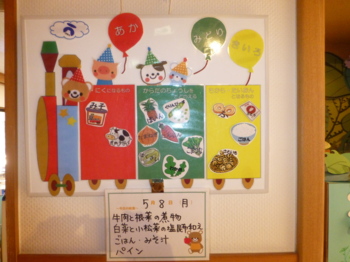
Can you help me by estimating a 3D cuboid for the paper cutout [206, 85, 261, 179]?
[{"bbox_3d":[0.177,0.004,0.755,0.166,0.280,0.008,-1,2,-1],"label":"paper cutout"}]

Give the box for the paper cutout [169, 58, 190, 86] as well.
[{"bbox_3d":[0.016,-0.175,0.747,0.066,0.082,0.008,-1,2,-1],"label":"paper cutout"}]

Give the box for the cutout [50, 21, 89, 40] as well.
[{"bbox_3d":[-0.308,-0.294,0.737,0.116,0.057,0.008,-1,2,-1],"label":"cutout"}]

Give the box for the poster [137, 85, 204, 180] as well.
[{"bbox_3d":[-0.013,0.004,0.765,0.205,0.287,0.005,0,1,-1],"label":"poster"}]

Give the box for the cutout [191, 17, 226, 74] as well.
[{"bbox_3d":[0.101,-0.252,0.746,0.106,0.169,0.008,-1,2,-1],"label":"cutout"}]

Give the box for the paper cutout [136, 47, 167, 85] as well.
[{"bbox_3d":[-0.068,-0.192,0.745,0.091,0.113,0.008,-1,2,-1],"label":"paper cutout"}]

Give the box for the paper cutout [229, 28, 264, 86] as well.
[{"bbox_3d":[0.213,-0.218,0.749,0.108,0.167,0.008,-1,2,-1],"label":"paper cutout"}]

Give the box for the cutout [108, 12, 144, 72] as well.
[{"bbox_3d":[-0.144,-0.258,0.741,0.104,0.178,0.008,-1,2,-1],"label":"cutout"}]

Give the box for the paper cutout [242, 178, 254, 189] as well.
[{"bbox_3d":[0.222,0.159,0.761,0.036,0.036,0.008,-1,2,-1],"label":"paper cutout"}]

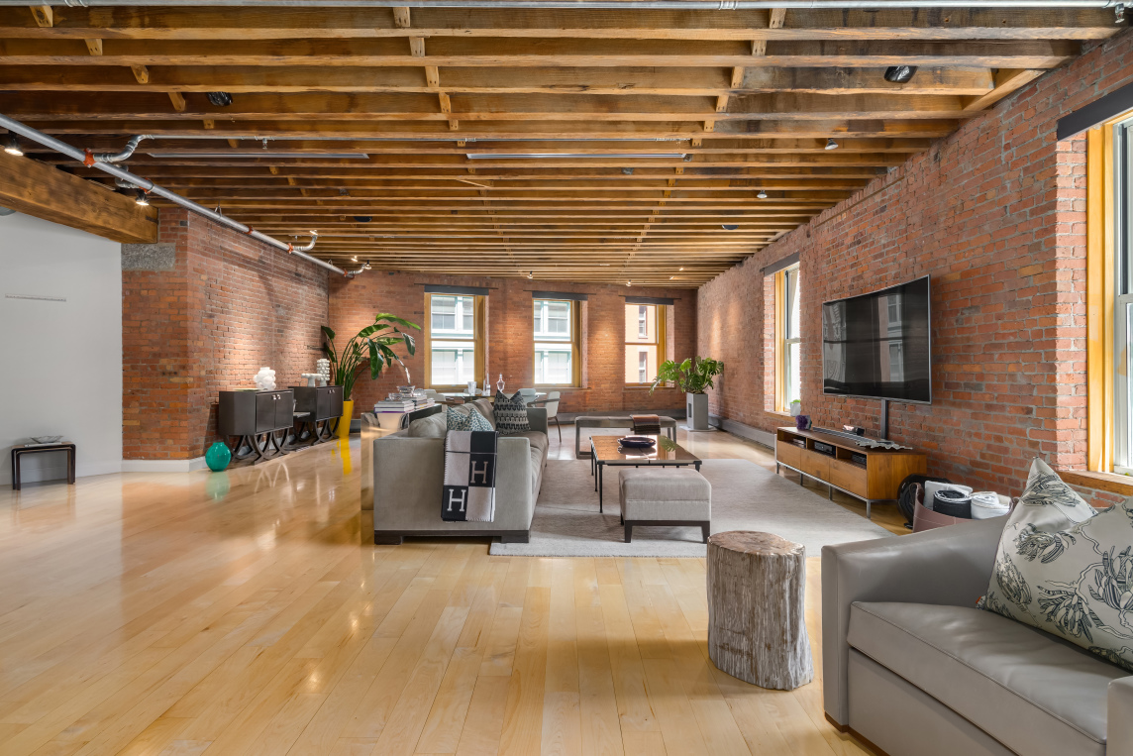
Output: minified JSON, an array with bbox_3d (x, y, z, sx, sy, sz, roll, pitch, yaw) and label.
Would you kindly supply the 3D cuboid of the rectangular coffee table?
[{"bbox_3d":[0.638,0.823,4.838,0.790,0.403,1.516,0,0,0],"label":"rectangular coffee table"}]

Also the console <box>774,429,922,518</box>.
[{"bbox_3d":[2.435,0.789,4.795,0.414,0.478,1.752,0,0,1],"label":"console"}]

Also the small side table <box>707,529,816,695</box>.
[{"bbox_3d":[0.693,0.831,1.956,0.331,0.451,0.312,0,0,-6],"label":"small side table"}]

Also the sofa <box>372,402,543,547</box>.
[{"bbox_3d":[-0.720,0.633,4.880,0.968,0.806,3.010,0,0,0],"label":"sofa"}]

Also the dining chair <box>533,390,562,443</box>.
[{"bbox_3d":[-0.344,0.618,8.600,0.537,0.779,0.548,0,0,3],"label":"dining chair"}]

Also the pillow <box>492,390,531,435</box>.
[{"bbox_3d":[-0.607,0.387,5.998,0.473,0.462,0.183,3,-14,-23],"label":"pillow"}]

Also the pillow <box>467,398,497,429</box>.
[{"bbox_3d":[-0.881,0.423,5.644,0.269,0.398,0.688,-9,0,0],"label":"pillow"}]

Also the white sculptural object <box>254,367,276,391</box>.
[{"bbox_3d":[-3.938,0.013,6.987,0.258,0.306,0.282,0,0,6],"label":"white sculptural object"}]

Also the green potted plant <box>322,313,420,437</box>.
[{"bbox_3d":[-3.300,-0.051,9.267,1.612,2.096,1.290,0,0,0],"label":"green potted plant"}]

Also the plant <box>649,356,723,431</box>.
[{"bbox_3d":[2.247,0.280,10.159,1.376,1.397,1.183,0,0,0],"label":"plant"}]

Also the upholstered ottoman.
[{"bbox_3d":[0.633,0.823,3.558,0.545,0.417,0.451,0,0,0],"label":"upholstered ottoman"}]

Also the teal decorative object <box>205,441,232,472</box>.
[{"bbox_3d":[-3.913,0.885,6.020,0.288,0.328,0.279,0,0,0],"label":"teal decorative object"}]

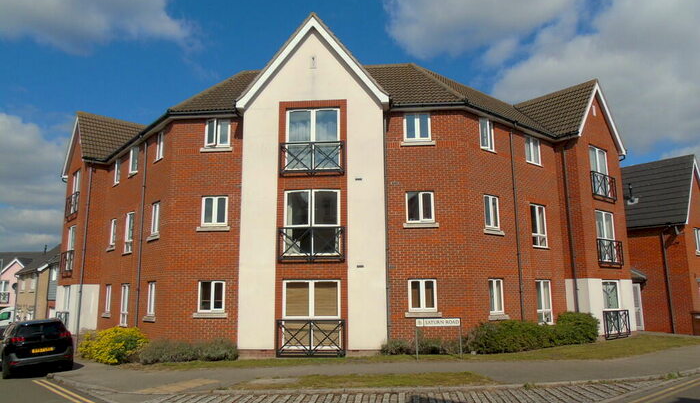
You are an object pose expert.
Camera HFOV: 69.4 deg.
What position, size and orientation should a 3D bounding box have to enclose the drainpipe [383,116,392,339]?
[{"bbox_3d":[1.195,0.851,16.136,0.095,7.520,0.095,-1,-10,4],"label":"drainpipe"}]

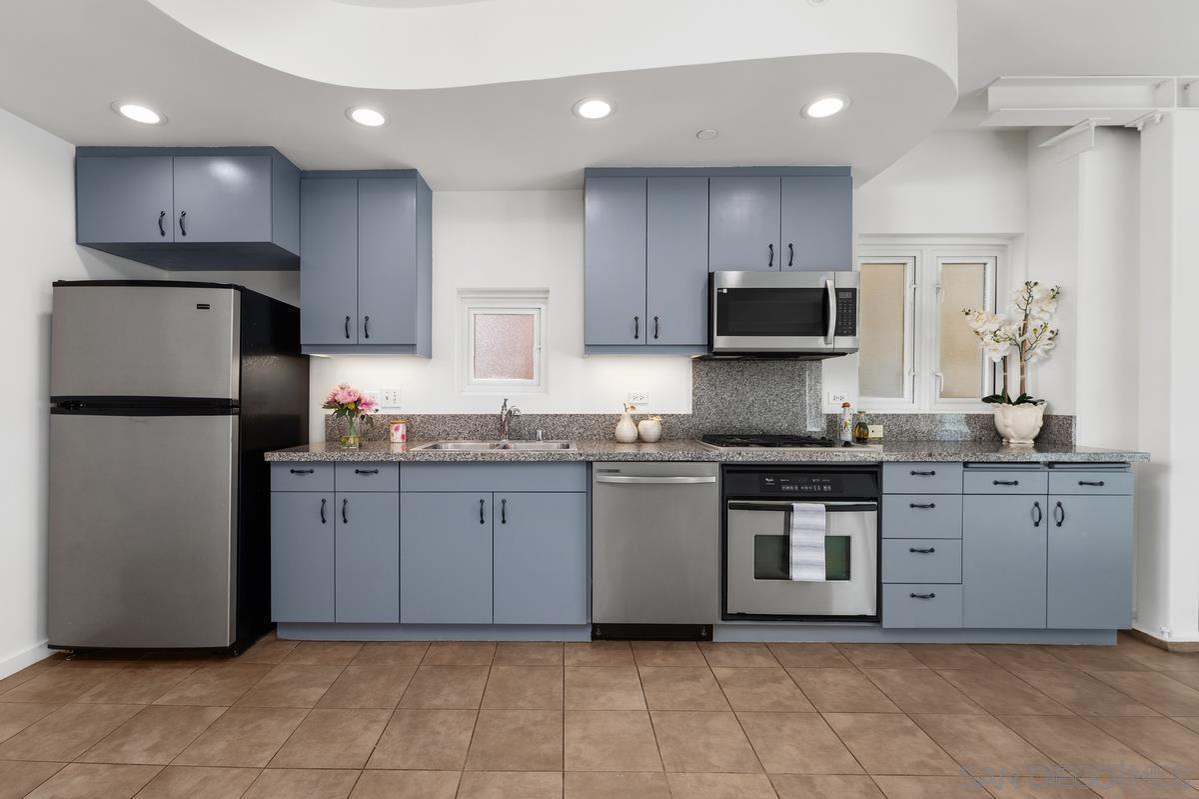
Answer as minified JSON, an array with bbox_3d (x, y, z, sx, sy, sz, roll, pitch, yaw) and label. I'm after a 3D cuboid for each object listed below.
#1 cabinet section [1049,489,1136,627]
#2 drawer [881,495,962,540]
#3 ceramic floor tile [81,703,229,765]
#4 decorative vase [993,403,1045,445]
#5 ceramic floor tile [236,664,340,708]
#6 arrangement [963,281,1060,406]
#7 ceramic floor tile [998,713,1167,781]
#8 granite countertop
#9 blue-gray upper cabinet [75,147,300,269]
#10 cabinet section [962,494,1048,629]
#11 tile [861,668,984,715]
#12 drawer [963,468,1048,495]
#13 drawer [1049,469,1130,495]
[{"bbox_3d":[2.306,0.759,2.745,0.402,0.630,0.480,0,1,-1],"label":"cabinet section"},{"bbox_3d":[1.508,0.544,2.715,0.375,0.205,0.450,0,1,-1],"label":"drawer"},{"bbox_3d":[-1.566,1.189,1.893,0.322,0.010,0.322,0,1,-2],"label":"ceramic floor tile"},{"bbox_3d":[2.390,0.132,3.030,0.255,0.230,0.240,0,0,-1],"label":"decorative vase"},{"bbox_3d":[-1.260,1.184,2.201,0.318,0.012,0.318,0,0,0],"label":"ceramic floor tile"},{"bbox_3d":[2.228,-0.297,2.880,0.460,0.660,0.320,0,1,0],"label":"arrangement"},{"bbox_3d":[1.639,1.185,1.824,0.322,0.010,0.326,0,0,-1],"label":"ceramic floor tile"},{"bbox_3d":[0.515,0.270,2.840,4.180,0.042,0.650,0,0,0],"label":"granite countertop"},{"bbox_3d":[-2.063,-0.993,2.856,0.952,0.470,0.580,0,0,0],"label":"blue-gray upper cabinet"},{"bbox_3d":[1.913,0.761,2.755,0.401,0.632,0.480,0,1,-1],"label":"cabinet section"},{"bbox_3d":[1.314,1.199,2.185,0.324,0.012,0.333,0,0,-1],"label":"tile"},{"bbox_3d":[1.893,0.387,2.688,0.393,0.113,0.480,0,0,0],"label":"drawer"},{"bbox_3d":[2.292,0.387,2.715,0.392,0.112,0.450,0,1,-1],"label":"drawer"}]

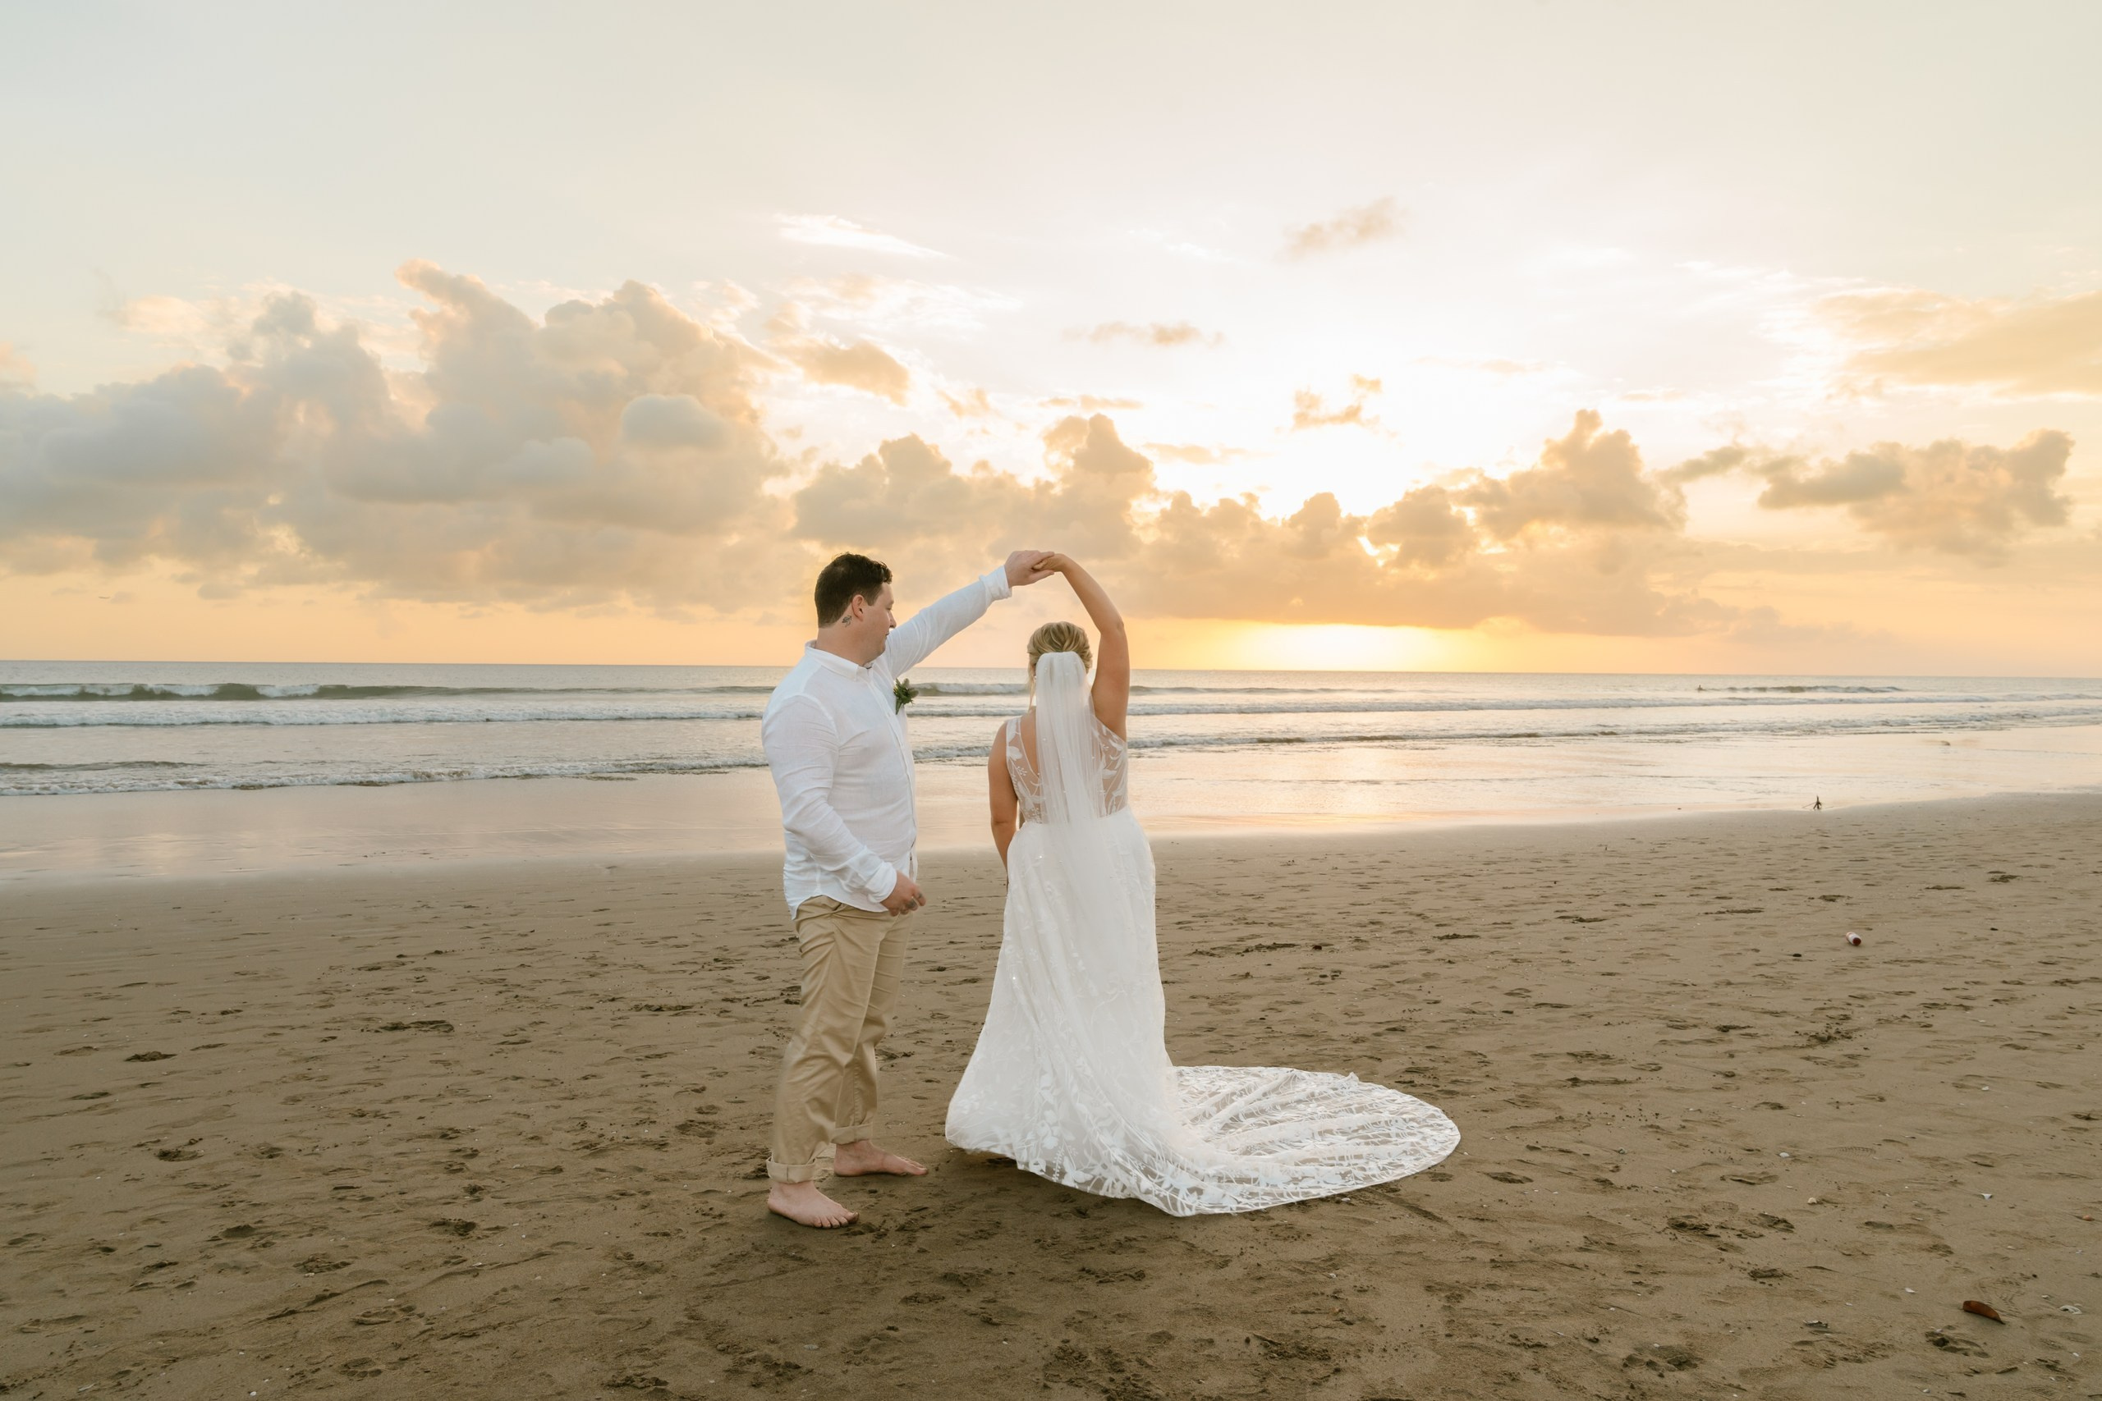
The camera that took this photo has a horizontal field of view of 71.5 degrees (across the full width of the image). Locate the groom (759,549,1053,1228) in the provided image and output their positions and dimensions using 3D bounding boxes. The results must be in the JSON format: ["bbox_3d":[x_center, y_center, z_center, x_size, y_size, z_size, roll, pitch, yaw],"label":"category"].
[{"bbox_3d":[-0.410,0.477,4.090,0.720,1.810,0.620,1,1,17],"label":"groom"}]

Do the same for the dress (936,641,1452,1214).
[{"bbox_3d":[0.480,0.619,4.540,1.600,1.520,1.200,0,1,-10],"label":"dress"}]

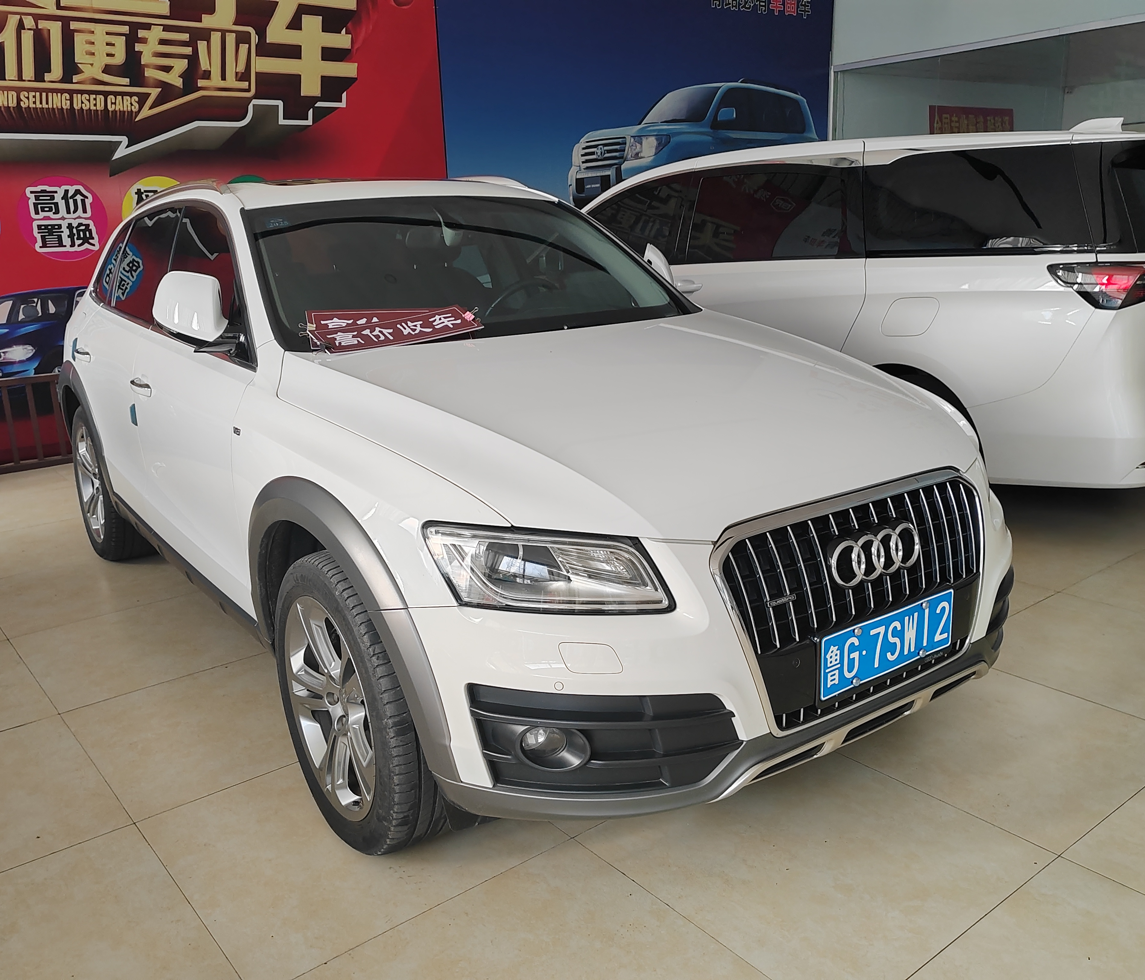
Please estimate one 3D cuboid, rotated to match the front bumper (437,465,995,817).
[{"bbox_3d":[0.554,0.276,2.349,1.860,0.660,0.470,-12,18,-33],"label":"front bumper"}]

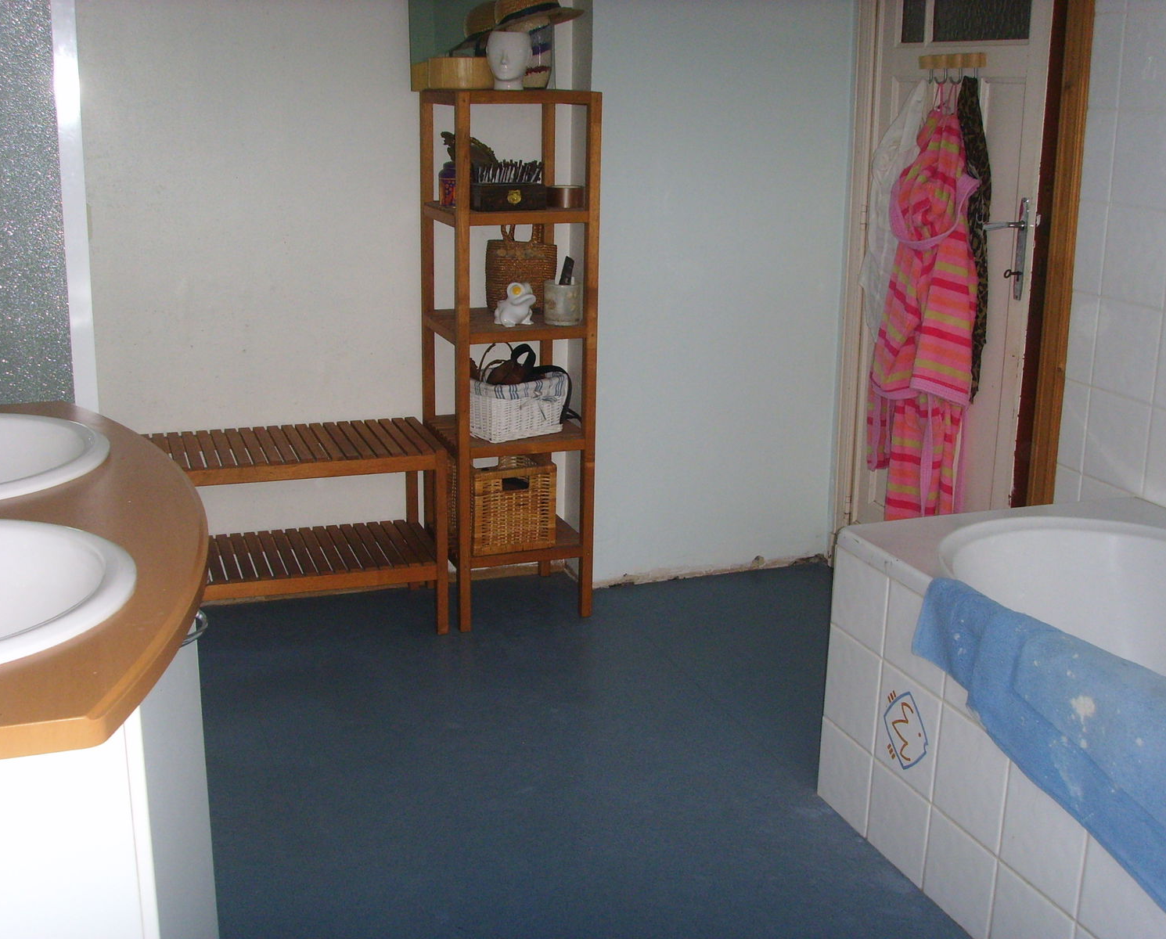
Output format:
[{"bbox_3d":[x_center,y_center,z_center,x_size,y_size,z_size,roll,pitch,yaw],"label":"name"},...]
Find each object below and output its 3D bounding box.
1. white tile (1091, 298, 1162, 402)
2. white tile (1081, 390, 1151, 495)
[{"bbox_3d":[1.157,-0.253,2.997,0.010,0.198,0.196,-4,16,-19],"label":"white tile"},{"bbox_3d":[1.155,-0.061,3.046,0.010,0.198,0.196,-4,16,-19],"label":"white tile"}]

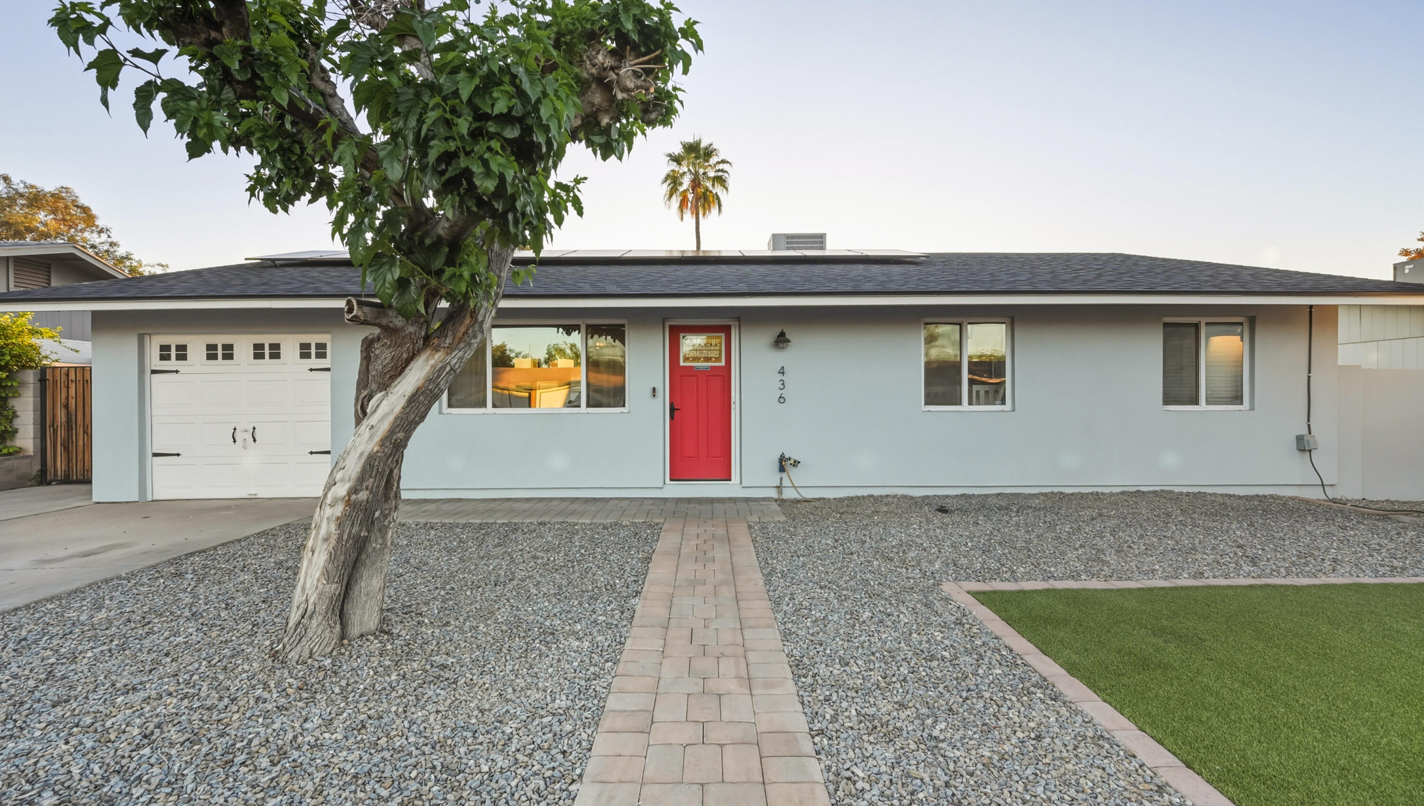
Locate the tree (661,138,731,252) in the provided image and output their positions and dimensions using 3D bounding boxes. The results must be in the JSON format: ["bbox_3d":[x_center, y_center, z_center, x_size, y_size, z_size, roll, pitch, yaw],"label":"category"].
[{"bbox_3d":[-0.850,-6.800,31.000,3.850,16.100,3.850,0,0,0],"label":"tree"}]

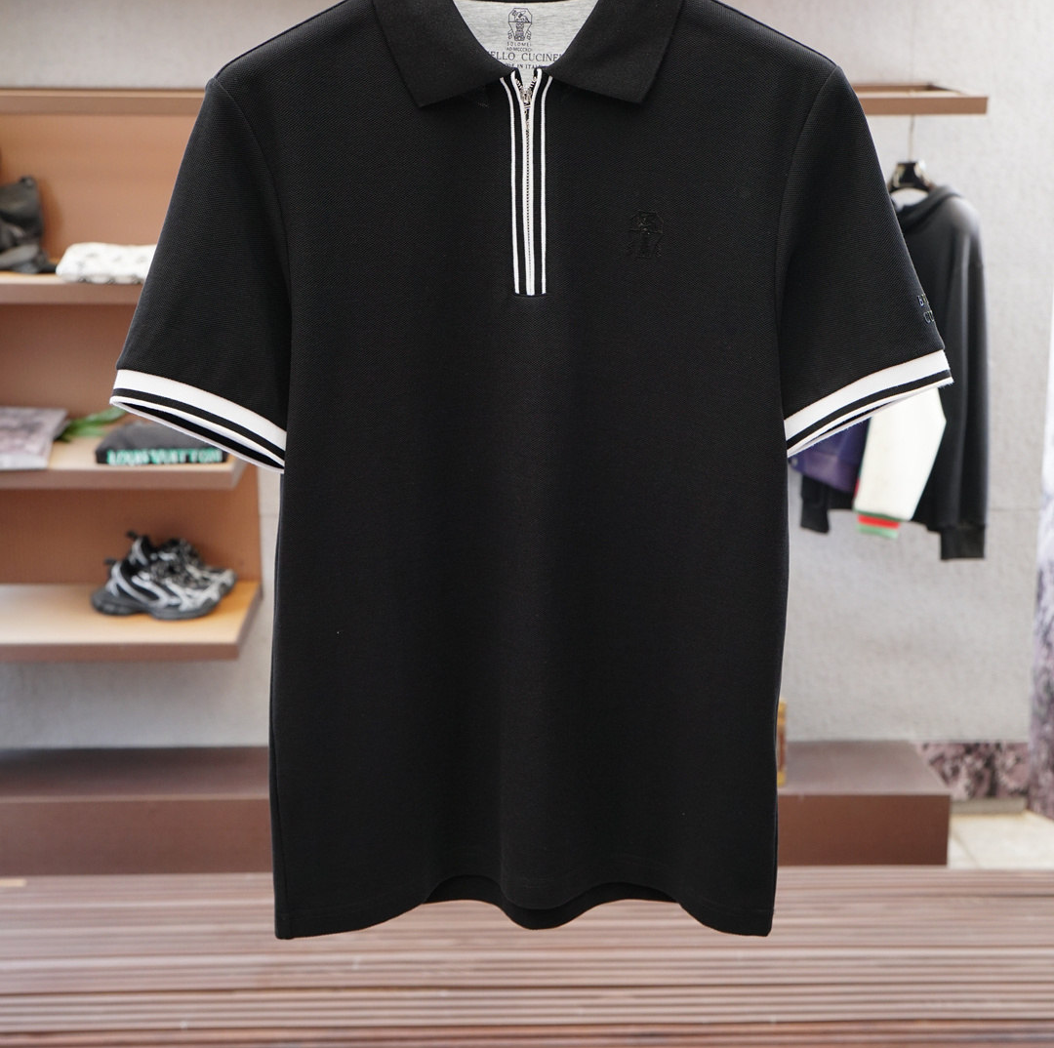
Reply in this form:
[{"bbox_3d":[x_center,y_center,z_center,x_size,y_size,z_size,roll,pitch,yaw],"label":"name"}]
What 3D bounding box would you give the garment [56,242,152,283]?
[{"bbox_3d":[-0.734,-0.501,3.111,0.270,0.053,0.220,0,16,-1],"label":"garment"}]

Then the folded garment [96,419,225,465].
[{"bbox_3d":[-0.712,-0.168,3.268,0.252,0.042,0.230,0,16,-1],"label":"folded garment"}]

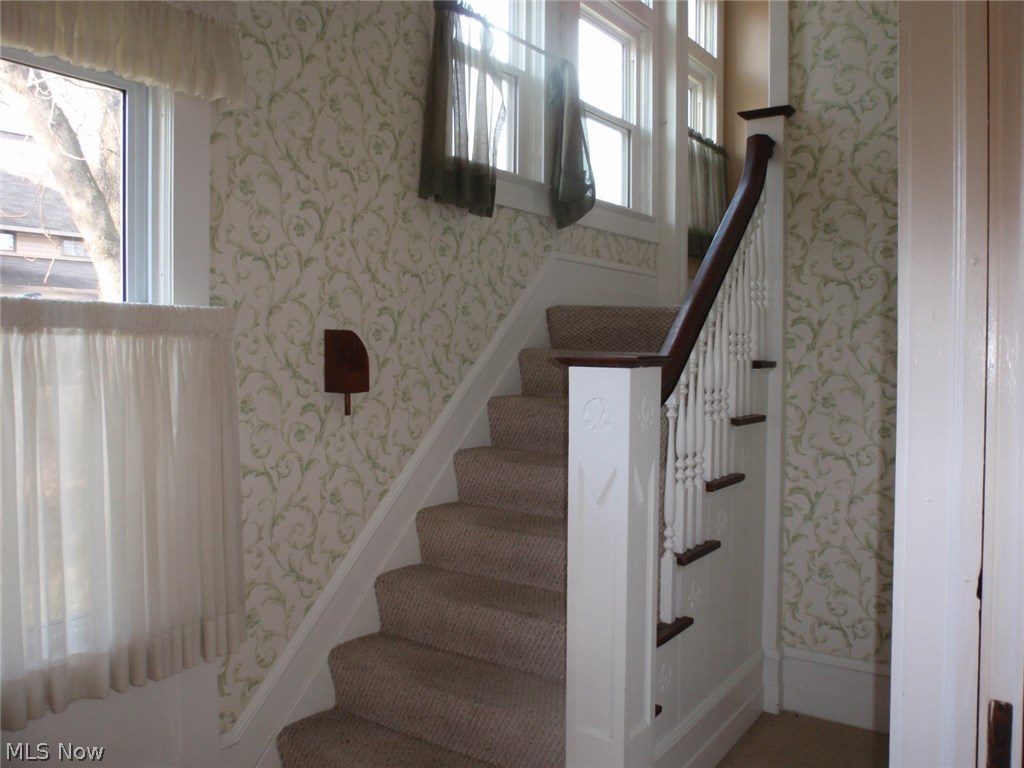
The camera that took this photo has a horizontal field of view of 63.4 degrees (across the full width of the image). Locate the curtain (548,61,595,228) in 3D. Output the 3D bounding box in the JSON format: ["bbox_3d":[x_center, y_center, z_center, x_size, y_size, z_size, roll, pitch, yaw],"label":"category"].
[{"bbox_3d":[0.274,-1.105,3.807,0.089,0.723,0.277,2,3,35],"label":"curtain"}]

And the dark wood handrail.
[{"bbox_3d":[0.664,-0.422,2.726,0.071,0.139,1.426,2,45,35],"label":"dark wood handrail"}]

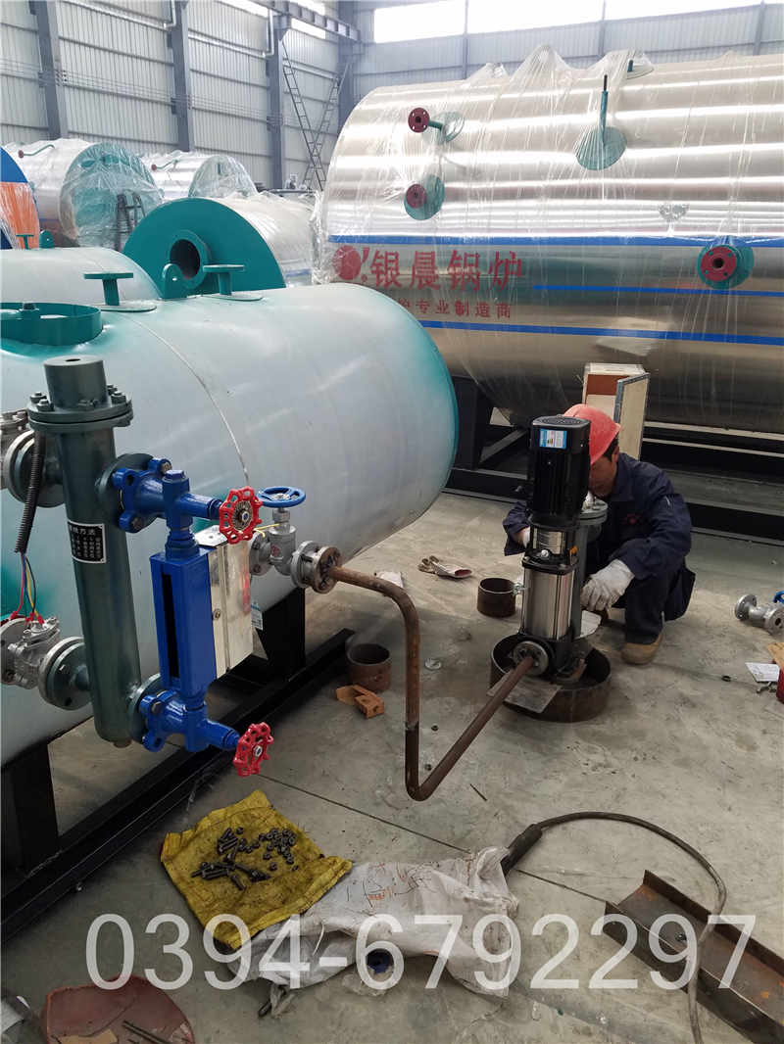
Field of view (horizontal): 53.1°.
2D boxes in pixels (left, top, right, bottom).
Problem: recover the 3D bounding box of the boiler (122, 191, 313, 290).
[{"bbox_3d":[-0.630,-1.560,5.889,1.400,1.550,2.500,11,23,26],"label":"boiler"}]

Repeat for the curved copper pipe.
[{"bbox_3d":[0.153,0.293,2.146,0.250,0.607,0.780,11,23,28],"label":"curved copper pipe"}]

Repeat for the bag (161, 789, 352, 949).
[{"bbox_3d":[-0.387,0.882,2.087,0.368,0.040,0.449,-18,27,-42],"label":"bag"}]

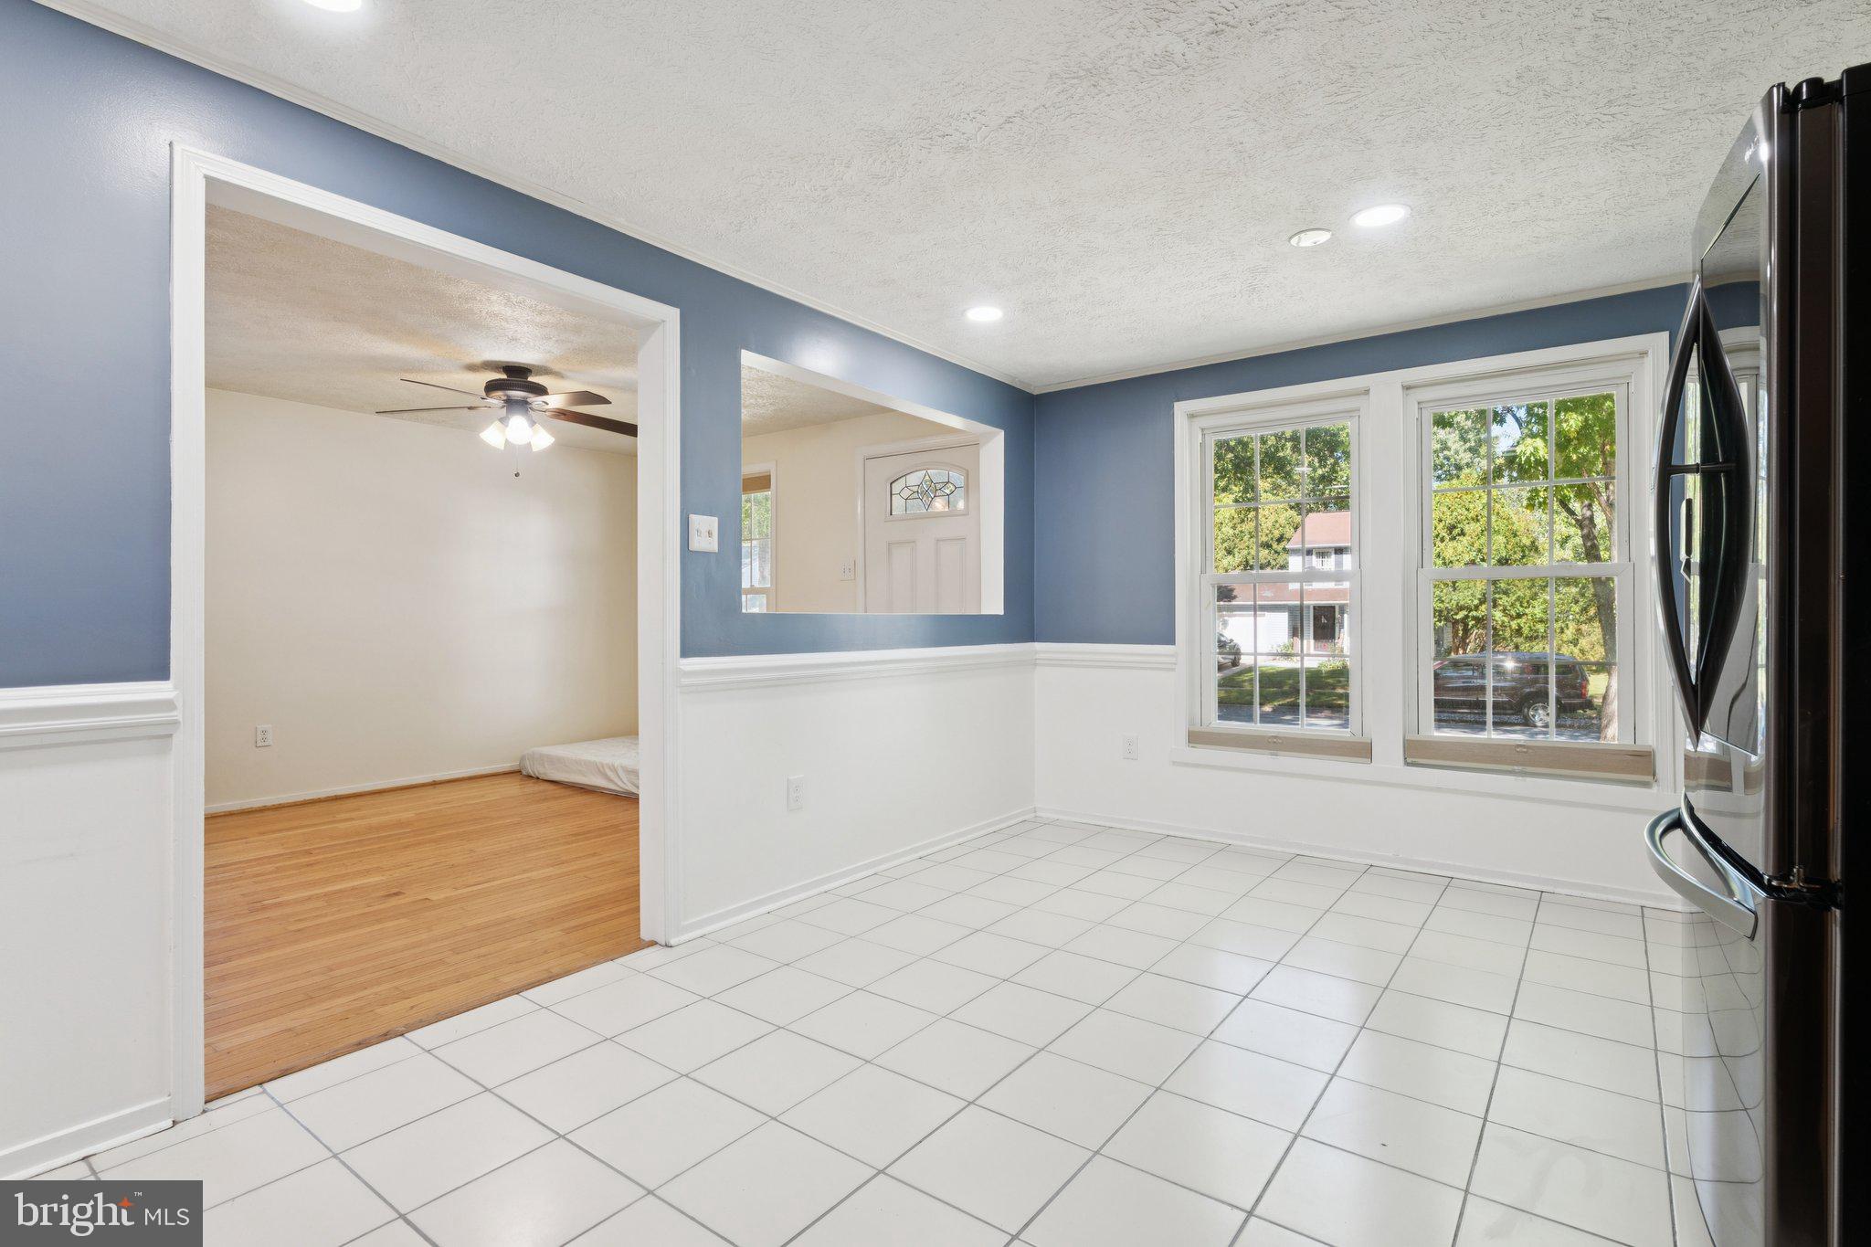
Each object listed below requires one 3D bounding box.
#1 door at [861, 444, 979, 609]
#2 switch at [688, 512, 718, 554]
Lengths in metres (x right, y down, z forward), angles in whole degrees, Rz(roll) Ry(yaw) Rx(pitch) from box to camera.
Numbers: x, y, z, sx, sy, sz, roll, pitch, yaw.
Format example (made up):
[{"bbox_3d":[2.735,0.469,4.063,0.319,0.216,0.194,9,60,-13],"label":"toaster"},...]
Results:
[{"bbox_3d":[-0.041,-0.001,5.222,1.000,2.090,0.120,0,0,37],"label":"door"},{"bbox_3d":[-0.785,-0.303,3.002,0.015,0.121,0.121,0,0,37],"label":"switch"}]

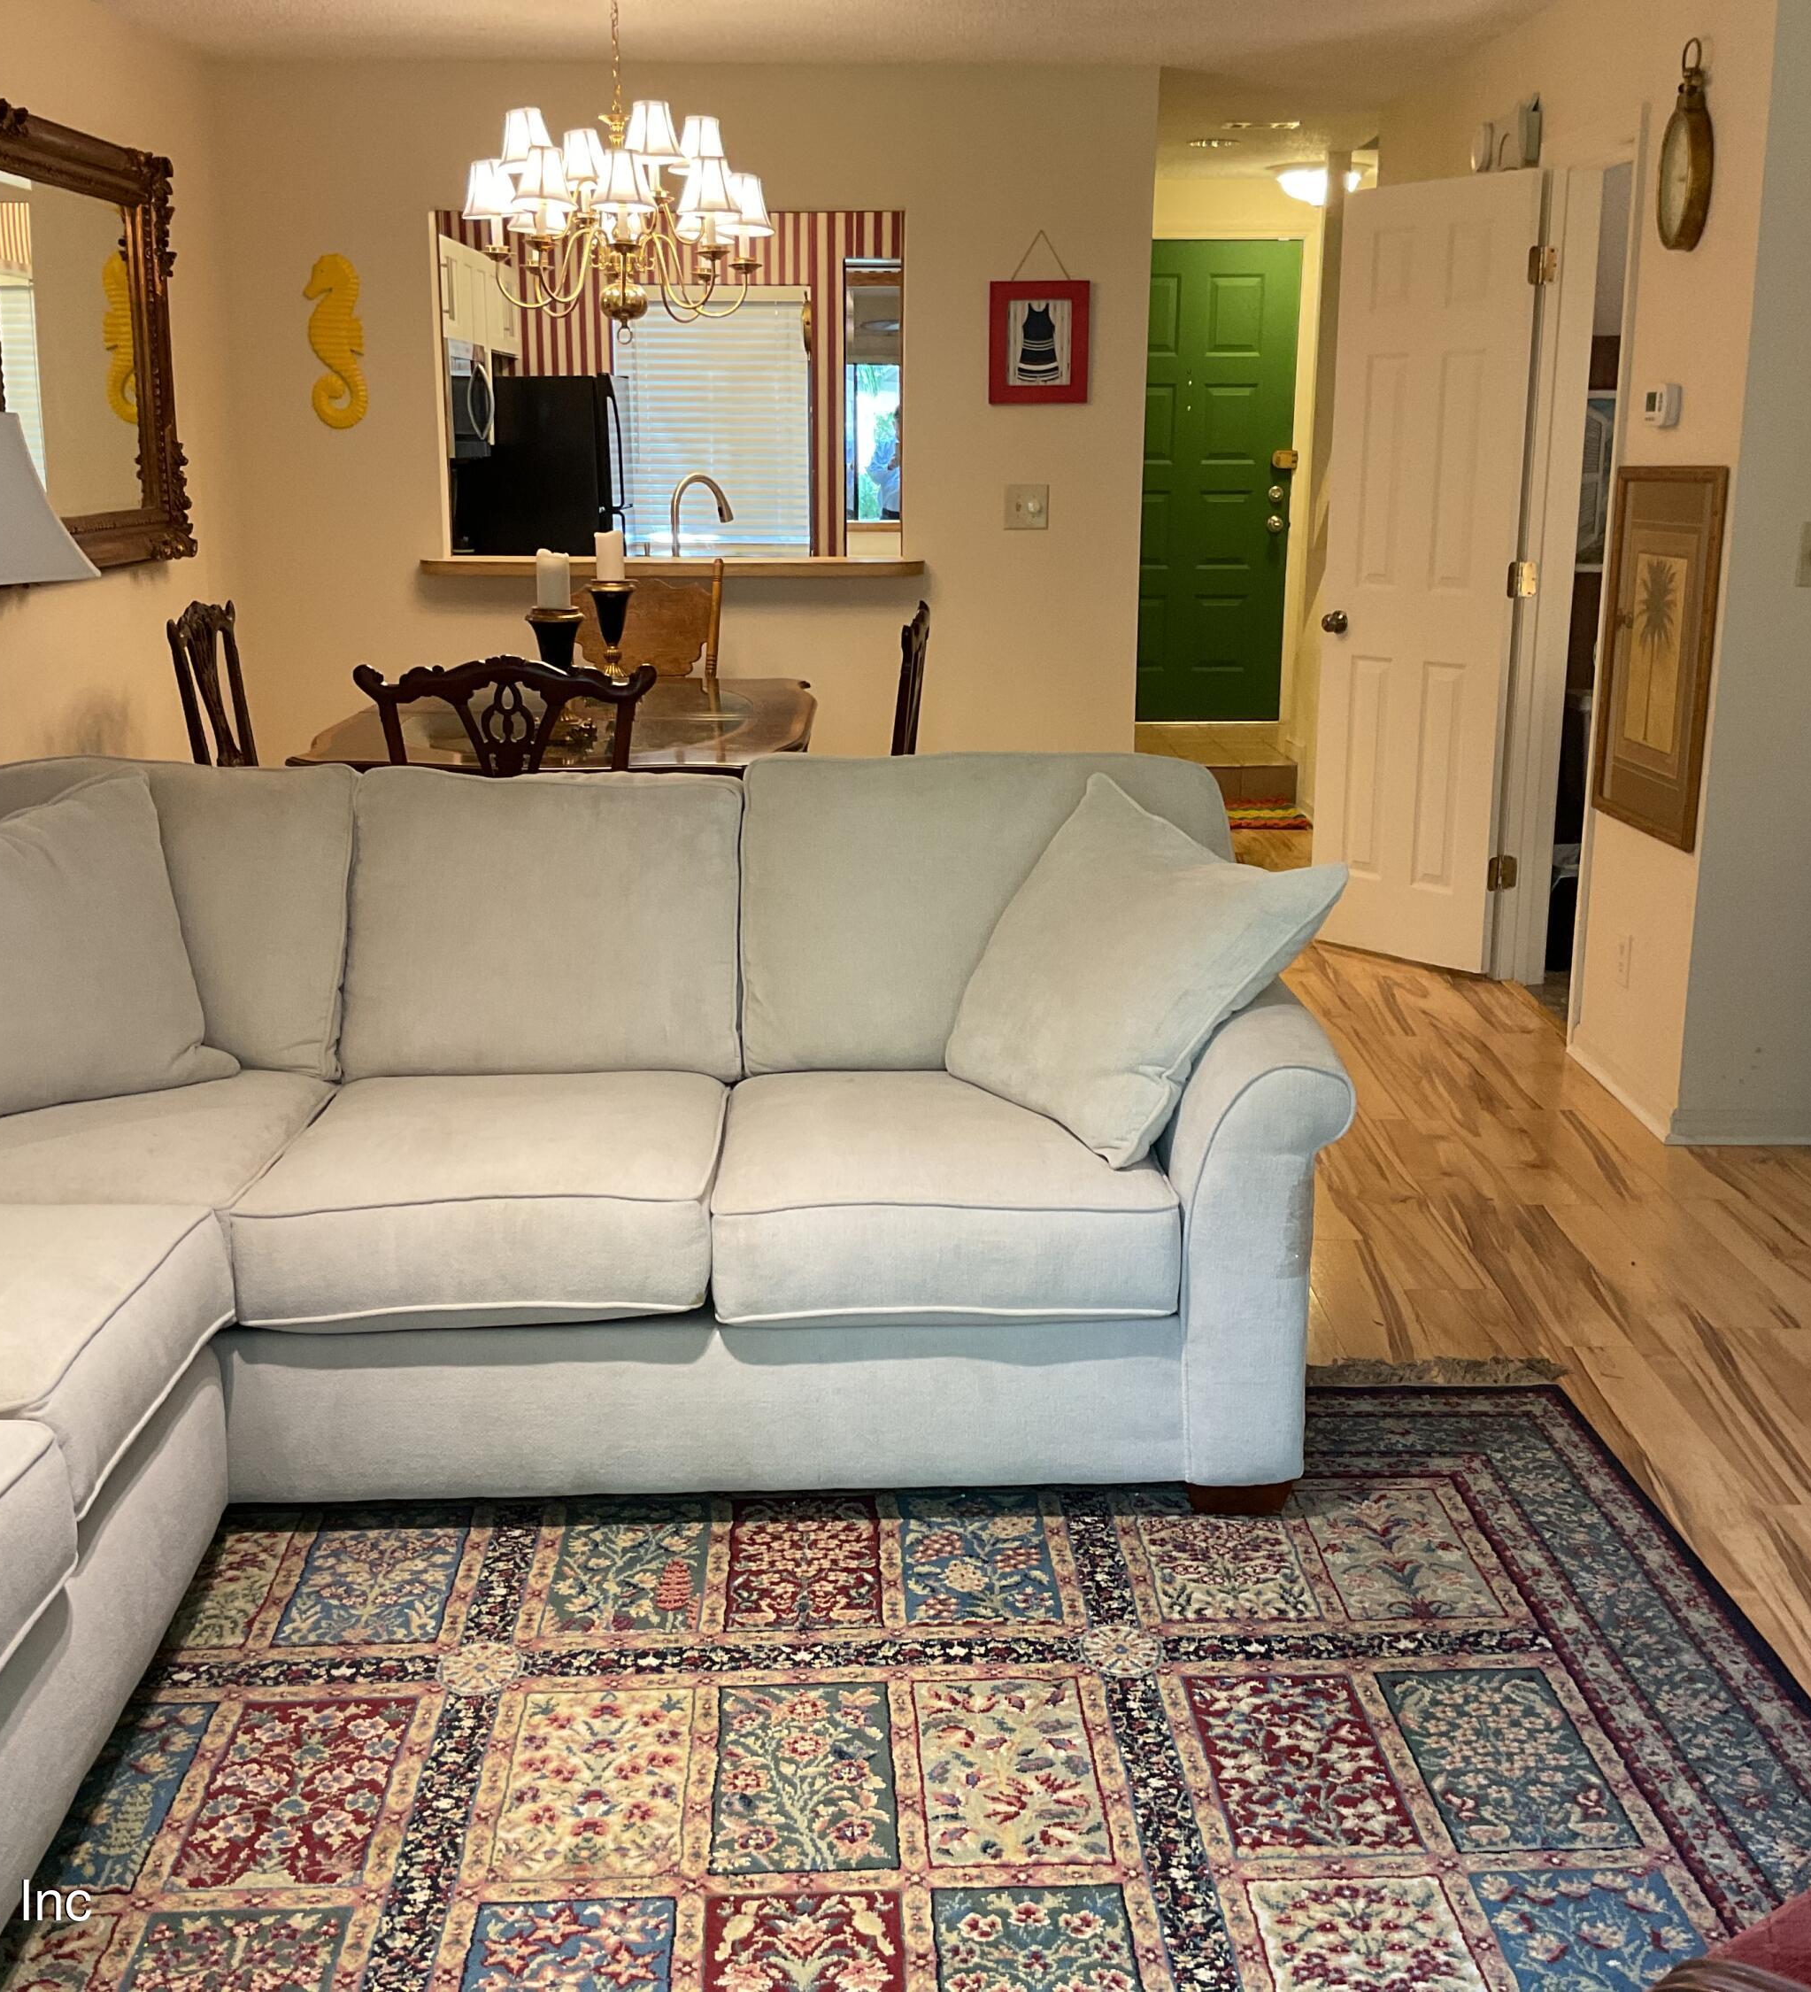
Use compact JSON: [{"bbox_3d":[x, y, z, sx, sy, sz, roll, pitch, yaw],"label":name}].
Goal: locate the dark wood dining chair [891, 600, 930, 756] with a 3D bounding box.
[{"bbox_3d":[-0.230,-0.456,5.483,0.570,1.000,0.560,1,14,2],"label":"dark wood dining chair"}]

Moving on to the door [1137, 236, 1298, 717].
[{"bbox_3d":[1.222,-2.207,9.647,0.914,2.030,0.050,0,14,-1],"label":"door"}]

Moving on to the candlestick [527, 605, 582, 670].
[{"bbox_3d":[-0.770,-0.718,4.915,0.122,0.280,0.122,0,14,-1],"label":"candlestick"}]

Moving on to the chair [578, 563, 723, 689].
[{"bbox_3d":[-0.743,-0.661,6.185,0.470,1.050,0.530,0,14,-1],"label":"chair"}]

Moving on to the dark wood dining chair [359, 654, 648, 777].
[{"bbox_3d":[-0.737,-0.192,4.426,0.560,1.005,0.570,0,14,-1],"label":"dark wood dining chair"}]

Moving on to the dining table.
[{"bbox_3d":[-0.763,-0.289,5.342,1.075,0.760,1.660,0,14,-1],"label":"dining table"}]

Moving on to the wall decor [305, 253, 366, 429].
[{"bbox_3d":[-1.669,-1.915,6.521,0.185,0.500,0.035,0,14,-1],"label":"wall decor"}]

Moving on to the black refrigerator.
[{"bbox_3d":[-1.548,-1.747,9.292,0.790,1.655,0.750,0,14,-1],"label":"black refrigerator"}]

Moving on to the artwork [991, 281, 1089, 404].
[{"bbox_3d":[0.379,-1.854,6.313,0.285,0.341,0.020,0,14,-1],"label":"artwork"}]

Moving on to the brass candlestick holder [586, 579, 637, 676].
[{"bbox_3d":[-0.753,-0.922,5.716,0.125,0.270,0.125,0,14,-1],"label":"brass candlestick holder"}]

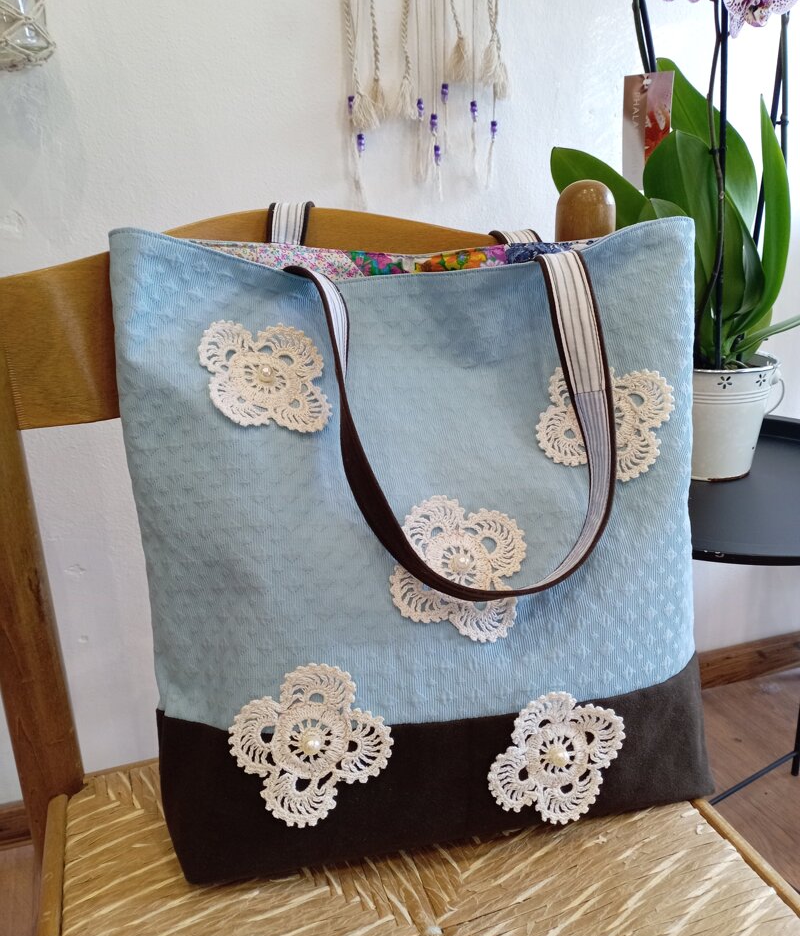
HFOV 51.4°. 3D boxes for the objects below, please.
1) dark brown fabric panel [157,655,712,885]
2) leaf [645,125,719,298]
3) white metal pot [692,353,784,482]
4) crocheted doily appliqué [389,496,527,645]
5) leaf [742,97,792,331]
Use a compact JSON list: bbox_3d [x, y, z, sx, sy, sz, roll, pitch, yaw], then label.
[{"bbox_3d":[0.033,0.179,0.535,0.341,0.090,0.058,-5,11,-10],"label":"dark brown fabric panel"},{"bbox_3d":[0.283,-0.253,0.841,0.074,0.178,0.050,4,20,17],"label":"leaf"},{"bbox_3d":[0.334,-0.058,0.914,0.144,0.125,0.136,5,20,20],"label":"white metal pot"},{"bbox_3d":[0.035,0.062,0.495,0.084,0.090,0.008,-5,6,-10],"label":"crocheted doily appliqué"},{"bbox_3d":[0.365,-0.252,0.827,0.052,0.232,0.055,6,21,22],"label":"leaf"}]

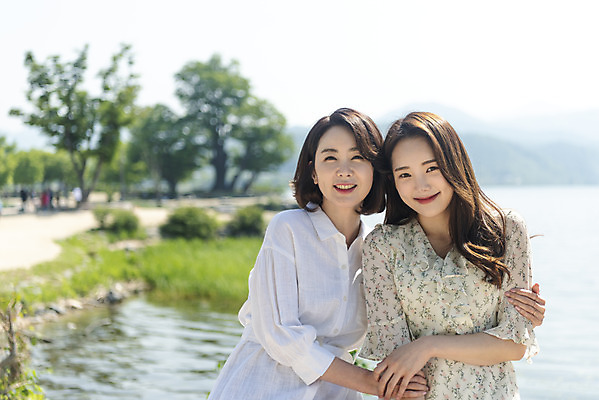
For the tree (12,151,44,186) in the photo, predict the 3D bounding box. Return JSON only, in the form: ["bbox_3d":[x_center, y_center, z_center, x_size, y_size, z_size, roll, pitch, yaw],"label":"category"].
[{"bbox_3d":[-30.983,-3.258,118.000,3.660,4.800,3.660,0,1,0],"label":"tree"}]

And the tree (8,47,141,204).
[{"bbox_3d":[-20.492,-6.876,94.000,11.660,14.570,10.490,0,1,0],"label":"tree"}]

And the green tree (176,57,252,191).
[{"bbox_3d":[-11.801,-10.377,140.000,10.310,18.720,10.310,0,1,0],"label":"green tree"}]

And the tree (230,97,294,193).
[{"bbox_3d":[-5.019,-7.528,140.000,8.680,13.020,8.680,0,1,0],"label":"tree"}]

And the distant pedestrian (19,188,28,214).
[{"bbox_3d":[-20.324,0.052,76.000,0.450,1.680,0.500,0,1,0],"label":"distant pedestrian"}]

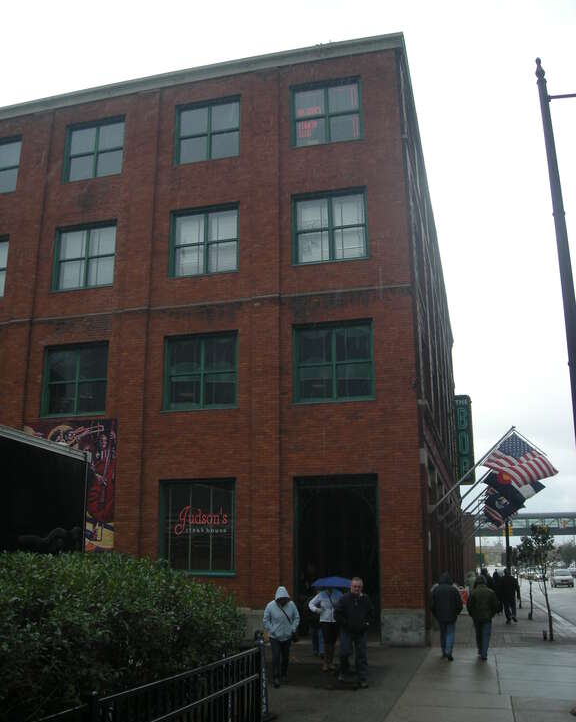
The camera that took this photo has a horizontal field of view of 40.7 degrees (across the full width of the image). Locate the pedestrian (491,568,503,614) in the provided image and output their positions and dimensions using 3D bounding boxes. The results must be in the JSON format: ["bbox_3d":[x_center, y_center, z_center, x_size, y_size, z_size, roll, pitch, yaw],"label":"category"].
[{"bbox_3d":[8.441,9.347,31.510,0.550,1.712,0.420,-4,-15,13],"label":"pedestrian"}]

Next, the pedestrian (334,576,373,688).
[{"bbox_3d":[1.038,4.285,12.300,0.600,1.720,0.500,-2,-15,9],"label":"pedestrian"}]

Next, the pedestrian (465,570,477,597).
[{"bbox_3d":[7.174,9.129,30.575,0.550,1.661,0.420,-4,-15,13],"label":"pedestrian"}]

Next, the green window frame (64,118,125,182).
[{"bbox_3d":[-5.923,-6.443,23.768,2.060,2.080,0.200,-4,-16,14],"label":"green window frame"}]

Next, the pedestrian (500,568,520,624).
[{"bbox_3d":[6.963,7.339,24.300,0.620,1.730,0.650,-5,-16,16],"label":"pedestrian"}]

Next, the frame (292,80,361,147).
[{"bbox_3d":[1.151,-7.244,22.766,2.052,2.066,0.180,-4,-15,13],"label":"frame"}]

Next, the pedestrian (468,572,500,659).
[{"bbox_3d":[3.807,5.001,15.200,0.630,1.700,0.480,-4,-15,14],"label":"pedestrian"}]

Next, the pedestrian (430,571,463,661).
[{"bbox_3d":[3.246,5.275,16.133,0.640,1.740,0.420,-4,-15,13],"label":"pedestrian"}]

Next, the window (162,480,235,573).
[{"bbox_3d":[-2.367,4.418,20.585,2.117,2.468,0.180,-4,-15,13],"label":"window"}]

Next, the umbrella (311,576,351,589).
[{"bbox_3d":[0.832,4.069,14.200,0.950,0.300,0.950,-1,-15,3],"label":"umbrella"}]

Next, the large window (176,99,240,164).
[{"bbox_3d":[-2.333,-6.764,22.787,2.060,2.080,0.200,-4,-16,14],"label":"large window"}]

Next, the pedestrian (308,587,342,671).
[{"bbox_3d":[0.728,4.922,14.539,0.620,1.617,0.420,-1,-15,5],"label":"pedestrian"}]

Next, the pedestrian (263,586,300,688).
[{"bbox_3d":[-0.099,4.501,12.779,0.600,1.534,0.420,-1,-15,2],"label":"pedestrian"}]

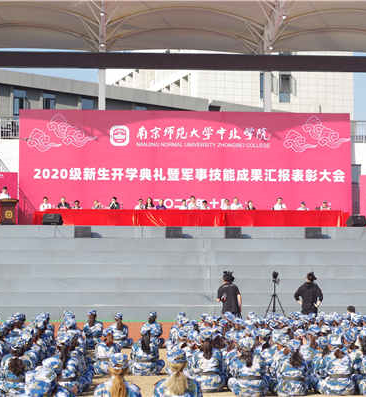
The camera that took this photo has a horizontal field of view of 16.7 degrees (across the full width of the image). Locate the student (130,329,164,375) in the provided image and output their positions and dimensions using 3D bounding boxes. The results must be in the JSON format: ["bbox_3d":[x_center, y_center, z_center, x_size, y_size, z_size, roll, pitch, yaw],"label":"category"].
[{"bbox_3d":[-0.670,2.783,22.900,0.600,0.870,0.650,0,-3,-5],"label":"student"}]

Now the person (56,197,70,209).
[{"bbox_3d":[-4.861,0.543,50.511,0.550,1.280,0.750,0,-3,-5],"label":"person"}]

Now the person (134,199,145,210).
[{"bbox_3d":[-1.798,0.655,52.060,0.520,1.280,0.750,0,-4,-6],"label":"person"}]

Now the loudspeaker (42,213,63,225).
[{"bbox_3d":[-4.994,0.822,47.902,0.760,0.460,0.450,0,-3,-5],"label":"loudspeaker"}]

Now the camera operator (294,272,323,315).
[{"bbox_3d":[3.140,2.760,31.200,0.680,1.770,0.420,0,-3,-5],"label":"camera operator"}]

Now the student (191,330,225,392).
[{"bbox_3d":[0.352,2.236,17.223,0.520,0.850,0.650,0,-4,-3],"label":"student"}]

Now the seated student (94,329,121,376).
[{"bbox_3d":[-1.386,2.781,22.900,0.600,0.870,0.650,0,-3,-5],"label":"seated student"}]

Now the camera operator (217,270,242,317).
[{"bbox_3d":[1.102,2.579,29.546,0.570,1.720,0.420,-1,-4,10],"label":"camera operator"}]

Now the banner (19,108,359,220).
[{"bbox_3d":[0.159,-1.177,52.613,14.050,4.950,0.200,0,-3,-5],"label":"banner"}]

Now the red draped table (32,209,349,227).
[{"bbox_3d":[0.406,0.796,50.132,12.750,0.760,0.650,0,-3,-5],"label":"red draped table"}]

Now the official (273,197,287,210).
[{"bbox_3d":[4.051,0.594,52.059,0.520,1.300,0.750,0,-4,-6],"label":"official"}]

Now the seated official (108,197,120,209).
[{"bbox_3d":[-2.830,0.587,51.459,0.520,1.300,0.750,0,-4,-6],"label":"seated official"}]

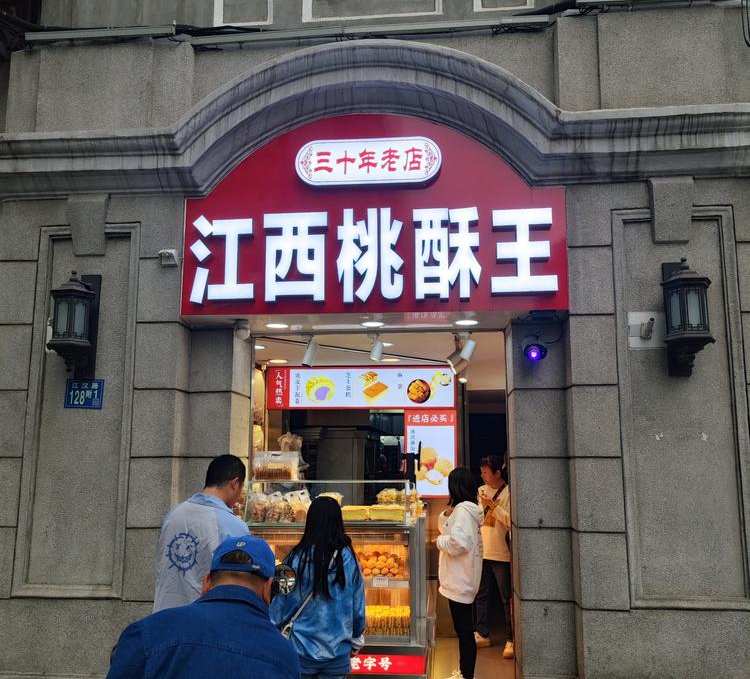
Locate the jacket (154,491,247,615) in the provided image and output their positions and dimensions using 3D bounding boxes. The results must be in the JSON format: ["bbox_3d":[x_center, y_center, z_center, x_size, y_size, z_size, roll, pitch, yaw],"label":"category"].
[{"bbox_3d":[-0.860,1.149,3.449,0.510,0.760,0.320,-5,-10,32],"label":"jacket"}]

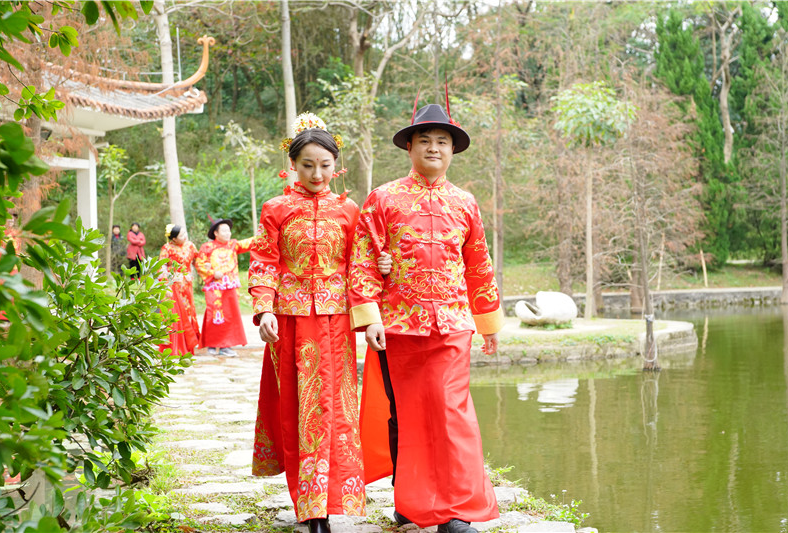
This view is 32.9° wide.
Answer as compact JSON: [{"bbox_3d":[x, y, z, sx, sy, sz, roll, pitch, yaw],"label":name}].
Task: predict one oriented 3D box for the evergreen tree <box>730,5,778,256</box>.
[{"bbox_3d":[16.182,-6.572,60.000,2.500,12.200,2.500,0,0,16],"label":"evergreen tree"}]

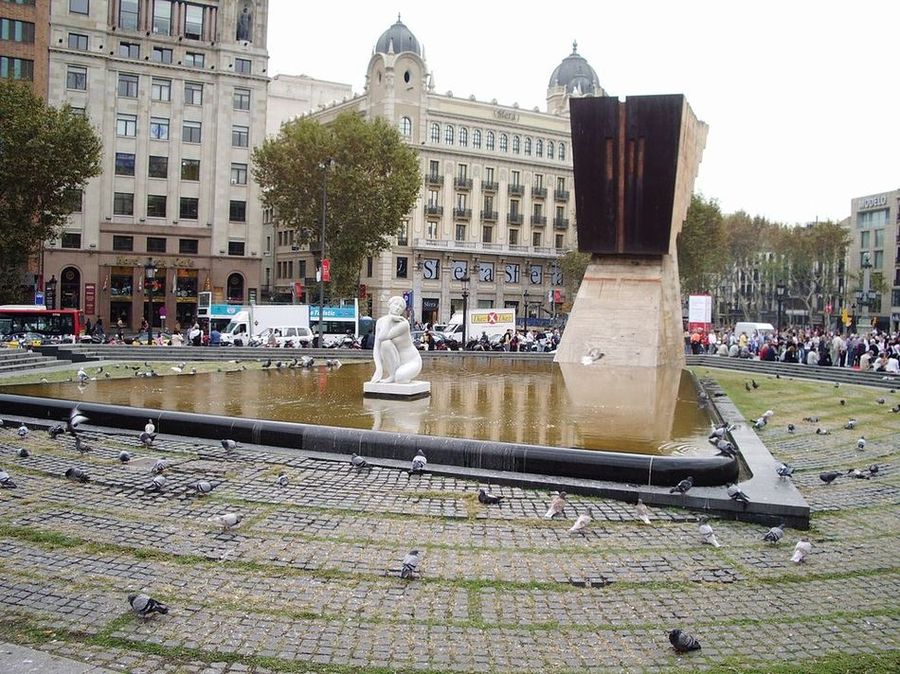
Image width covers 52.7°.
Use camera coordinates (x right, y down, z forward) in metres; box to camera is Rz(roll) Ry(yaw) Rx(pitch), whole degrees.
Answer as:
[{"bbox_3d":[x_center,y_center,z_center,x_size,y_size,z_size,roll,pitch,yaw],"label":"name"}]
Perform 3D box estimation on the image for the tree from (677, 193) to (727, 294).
[{"bbox_3d":[26.022,-7.221,98.000,9.000,16.268,9.000,2,2,0],"label":"tree"}]

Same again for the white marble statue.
[{"bbox_3d":[-1.002,0.057,17.200,0.780,1.670,0.800,3,3,30],"label":"white marble statue"}]

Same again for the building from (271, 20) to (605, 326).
[{"bbox_3d":[-1.239,-18.884,125.124,33.000,36.000,33.000,0,3,-33],"label":"building"}]

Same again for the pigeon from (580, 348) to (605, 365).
[{"bbox_3d":[2.041,0.283,13.000,0.320,0.200,0.340,1,2,-10],"label":"pigeon"}]

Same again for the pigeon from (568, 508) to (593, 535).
[{"bbox_3d":[1.482,2.078,10.290,0.300,0.270,0.130,1,3,-32],"label":"pigeon"}]

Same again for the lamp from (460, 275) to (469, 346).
[{"bbox_3d":[0.809,-1.237,55.102,0.500,4.850,0.500,2,2,0],"label":"lamp"}]

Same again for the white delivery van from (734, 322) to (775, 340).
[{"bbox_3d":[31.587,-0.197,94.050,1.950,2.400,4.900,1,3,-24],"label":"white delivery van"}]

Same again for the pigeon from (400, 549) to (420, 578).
[{"bbox_3d":[-0.342,1.988,7.943,0.125,0.210,0.270,3,2,22],"label":"pigeon"}]

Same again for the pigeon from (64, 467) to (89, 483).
[{"bbox_3d":[-4.932,1.834,12.014,0.300,0.190,0.130,2,2,-5],"label":"pigeon"}]

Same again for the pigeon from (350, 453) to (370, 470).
[{"bbox_3d":[-1.196,1.642,12.065,0.270,0.210,0.130,4,3,34],"label":"pigeon"}]

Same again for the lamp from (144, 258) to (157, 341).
[{"bbox_3d":[-14.885,-1.662,45.085,0.470,4.500,0.470,2,2,0],"label":"lamp"}]

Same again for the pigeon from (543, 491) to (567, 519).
[{"bbox_3d":[1.285,2.038,11.030,0.290,0.280,0.130,0,3,-40],"label":"pigeon"}]

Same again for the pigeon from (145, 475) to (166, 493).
[{"bbox_3d":[-3.344,1.663,10.362,0.280,0.180,0.130,0,3,-44],"label":"pigeon"}]

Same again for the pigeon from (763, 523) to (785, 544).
[{"bbox_3d":[3.427,2.079,9.591,0.265,0.200,0.125,0,3,-37],"label":"pigeon"}]

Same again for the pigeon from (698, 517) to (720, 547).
[{"bbox_3d":[2.858,2.131,9.996,0.130,0.280,0.300,1,2,-17],"label":"pigeon"}]

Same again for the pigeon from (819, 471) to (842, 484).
[{"bbox_3d":[5.734,2.127,13.729,0.320,0.200,0.130,3,2,26],"label":"pigeon"}]

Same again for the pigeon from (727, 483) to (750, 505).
[{"bbox_3d":[3.366,1.818,10.598,0.290,0.175,0.125,4,3,41],"label":"pigeon"}]

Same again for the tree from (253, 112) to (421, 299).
[{"bbox_3d":[-9.440,-9.260,77.000,13.000,19.493,14.000,2,2,0],"label":"tree"}]

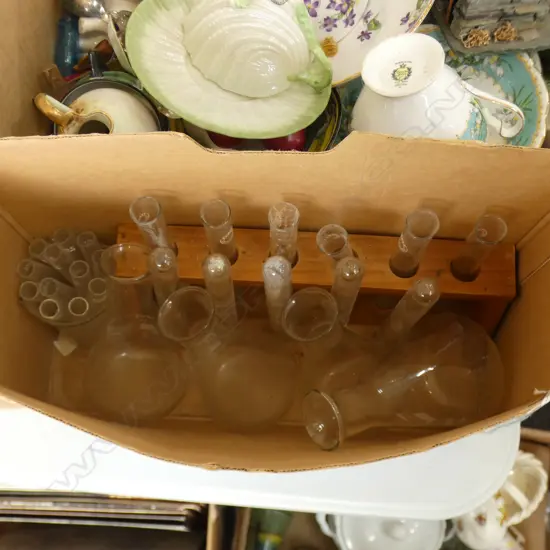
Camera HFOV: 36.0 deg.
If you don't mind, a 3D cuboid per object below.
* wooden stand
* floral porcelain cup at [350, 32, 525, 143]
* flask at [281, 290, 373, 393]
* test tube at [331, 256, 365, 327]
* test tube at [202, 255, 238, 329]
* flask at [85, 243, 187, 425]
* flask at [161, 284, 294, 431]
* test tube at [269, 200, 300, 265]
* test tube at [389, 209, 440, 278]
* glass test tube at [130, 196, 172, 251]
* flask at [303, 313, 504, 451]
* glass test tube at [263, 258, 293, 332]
[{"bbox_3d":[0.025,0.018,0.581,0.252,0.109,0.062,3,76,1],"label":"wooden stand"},{"bbox_3d":[0.092,-0.103,0.505,0.113,0.062,0.094,11,64,28],"label":"floral porcelain cup"},{"bbox_3d":[0.034,0.045,0.571,0.058,0.130,0.058,0,71,12],"label":"flask"},{"bbox_3d":[0.046,0.016,0.562,0.018,0.150,0.018,0,73,1],"label":"test tube"},{"bbox_3d":[-0.034,0.015,0.552,0.017,0.150,0.017,3,73,0],"label":"test tube"},{"bbox_3d":[-0.094,0.042,0.563,0.073,0.155,0.073,4,50,-3],"label":"flask"},{"bbox_3d":[-0.031,0.056,0.554,0.070,0.160,0.070,-1,64,16],"label":"flask"},{"bbox_3d":[0.006,-0.010,0.554,0.018,0.158,0.018,3,73,2],"label":"test tube"},{"bbox_3d":[0.088,-0.008,0.573,0.018,0.155,0.018,0,74,0],"label":"test tube"},{"bbox_3d":[-0.076,-0.016,0.578,0.018,0.155,0.018,0,74,1],"label":"glass test tube"},{"bbox_3d":[0.092,0.077,0.586,0.147,0.086,0.086,-16,72,-31],"label":"flask"},{"bbox_3d":[0.002,0.017,0.552,0.017,0.150,0.017,2,72,2],"label":"glass test tube"}]

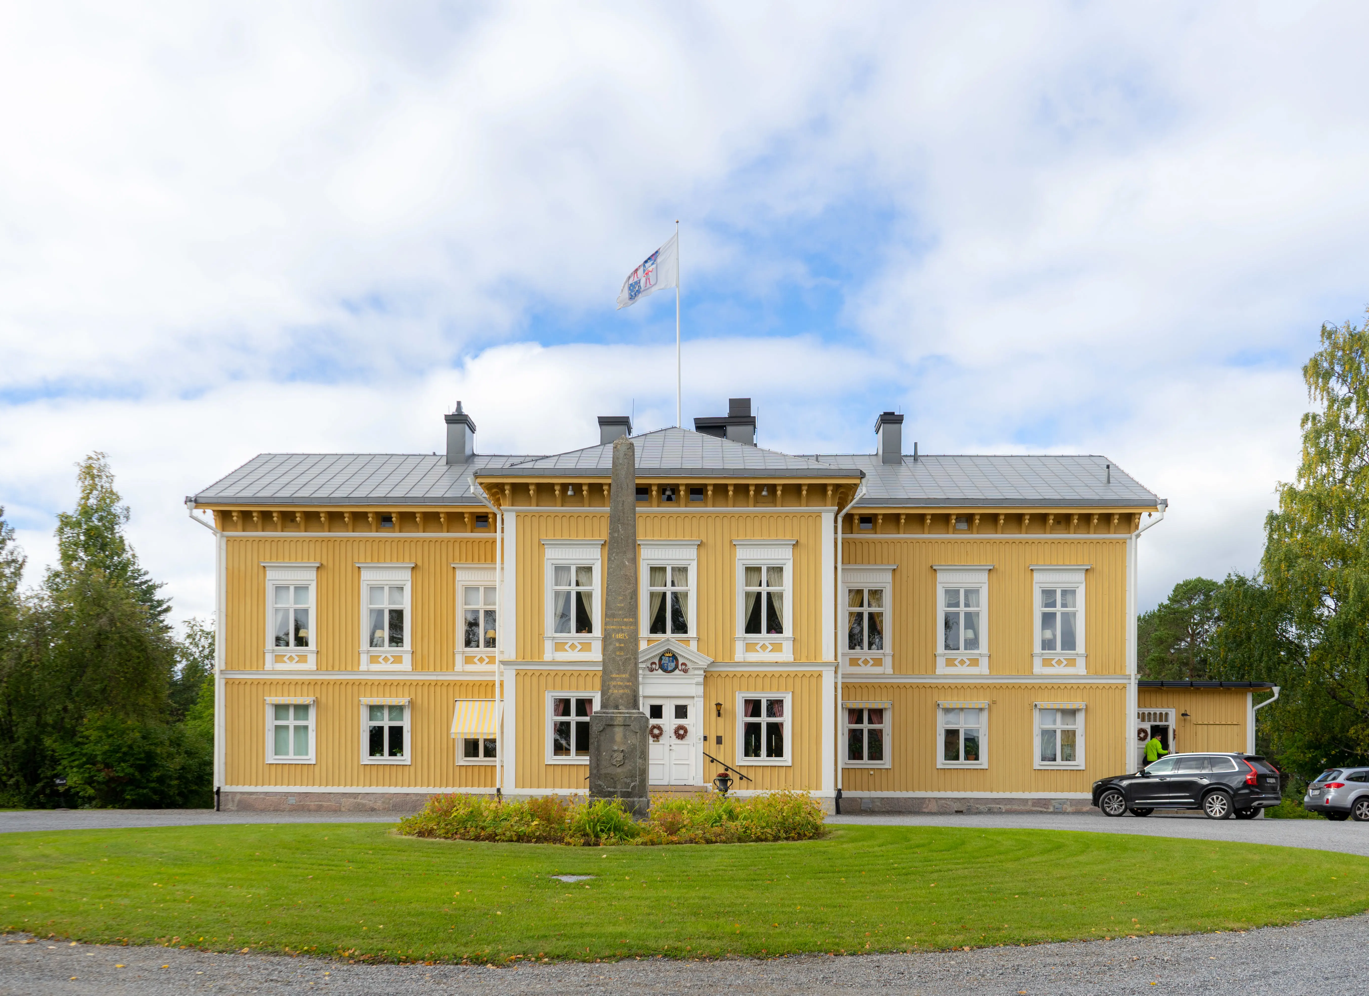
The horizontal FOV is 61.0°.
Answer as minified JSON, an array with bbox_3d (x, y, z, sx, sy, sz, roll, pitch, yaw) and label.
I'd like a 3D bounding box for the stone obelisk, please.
[{"bbox_3d":[-1.240,2.480,21.900,1.140,7.350,1.140,0,-3,1],"label":"stone obelisk"}]

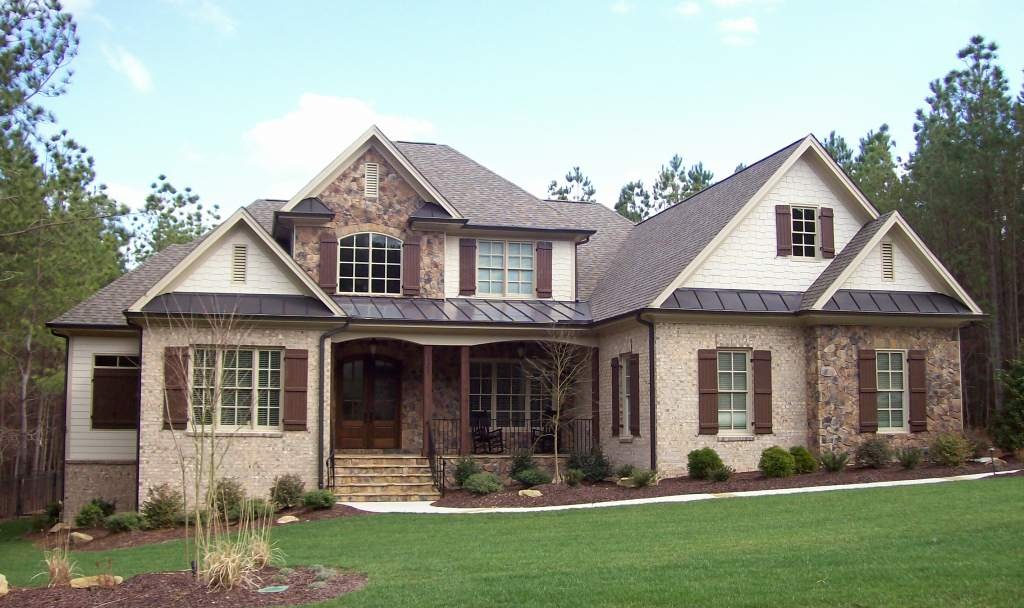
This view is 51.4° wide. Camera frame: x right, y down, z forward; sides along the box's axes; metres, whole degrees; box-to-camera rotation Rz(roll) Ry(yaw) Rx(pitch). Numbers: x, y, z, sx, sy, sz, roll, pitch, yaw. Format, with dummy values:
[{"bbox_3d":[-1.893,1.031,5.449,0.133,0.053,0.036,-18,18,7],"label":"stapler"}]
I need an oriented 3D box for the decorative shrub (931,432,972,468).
[{"bbox_3d":[9.864,3.299,23.900,0.905,0.786,0.878,2,-6,-13],"label":"decorative shrub"}]

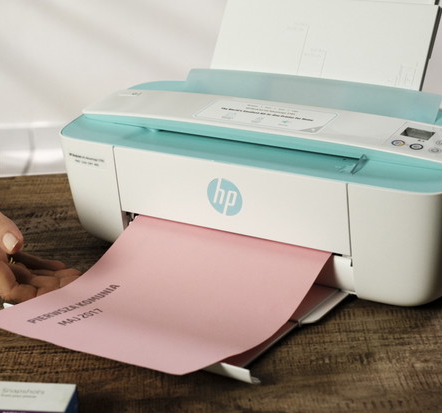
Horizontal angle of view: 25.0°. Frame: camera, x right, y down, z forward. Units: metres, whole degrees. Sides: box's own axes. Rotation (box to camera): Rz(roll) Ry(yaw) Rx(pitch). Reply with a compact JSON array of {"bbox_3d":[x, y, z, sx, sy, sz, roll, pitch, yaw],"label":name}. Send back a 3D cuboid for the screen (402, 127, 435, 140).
[{"bbox_3d":[0.168,-0.062,0.850,0.026,0.004,0.015,12,38,30],"label":"screen"}]

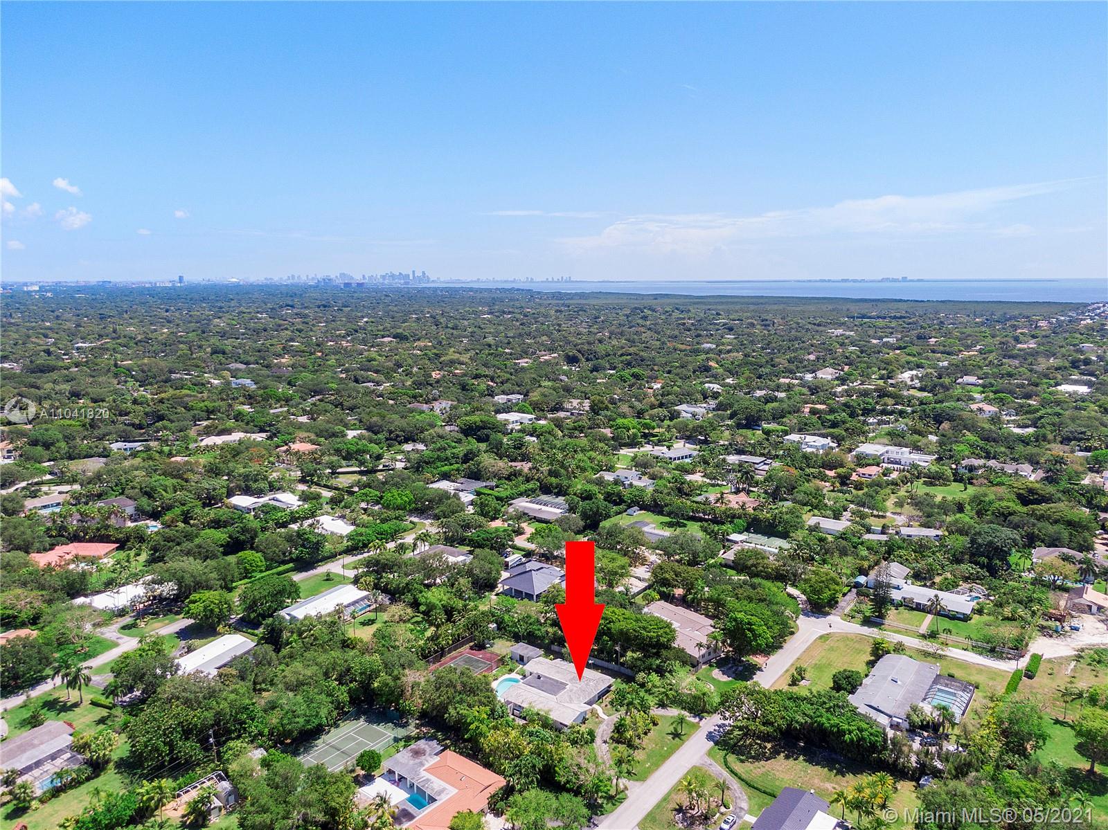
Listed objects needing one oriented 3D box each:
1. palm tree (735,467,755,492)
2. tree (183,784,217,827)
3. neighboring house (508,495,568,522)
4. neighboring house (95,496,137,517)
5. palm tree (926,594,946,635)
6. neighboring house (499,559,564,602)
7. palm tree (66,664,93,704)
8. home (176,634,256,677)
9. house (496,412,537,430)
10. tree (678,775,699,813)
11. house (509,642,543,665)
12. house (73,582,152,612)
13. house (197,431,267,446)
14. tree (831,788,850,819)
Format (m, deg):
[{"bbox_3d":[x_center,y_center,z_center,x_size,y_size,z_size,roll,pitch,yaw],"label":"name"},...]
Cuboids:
[{"bbox_3d":[102.420,35.050,409.730,8.500,13.500,8.500,0,10,0],"label":"palm tree"},{"bbox_3d":[-75.150,82.850,162.550,6.300,8.200,6.300,0,10,0],"label":"tree"},{"bbox_3d":[-7.820,45.960,377.700,29.500,4.300,25.000,7,12,35],"label":"neighboring house"},{"bbox_3d":[-217.272,46.226,379.502,19.000,8.000,15.500,7,13,36],"label":"neighboring house"},{"bbox_3d":[123.420,64.420,247.630,6.000,12.700,6.000,0,10,0],"label":"palm tree"},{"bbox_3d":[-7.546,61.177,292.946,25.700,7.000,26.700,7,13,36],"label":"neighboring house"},{"bbox_3d":[-130.732,74.387,211.195,6.800,11.200,6.800,7,13,36],"label":"palm tree"},{"bbox_3d":[-102.120,73.070,229.730,13.800,4.000,24.500,5,11,28],"label":"home"},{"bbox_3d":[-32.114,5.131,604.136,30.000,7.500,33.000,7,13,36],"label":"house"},{"bbox_3d":[29.962,82.939,168.194,4.500,7.900,4.500,0,10,0],"label":"tree"},{"bbox_3d":[-8.337,73.516,235.327,9.200,3.100,5.900,7,13,36],"label":"house"},{"bbox_3d":[-155.849,66.133,277.652,19.500,4.200,24.500,7,13,36],"label":"house"},{"bbox_3d":[-229.200,17.270,541.340,26.000,5.000,44.000,7,12,35],"label":"house"},{"bbox_3d":[60.830,82.950,163.130,3.900,6.600,3.900,0,10,0],"label":"tree"}]

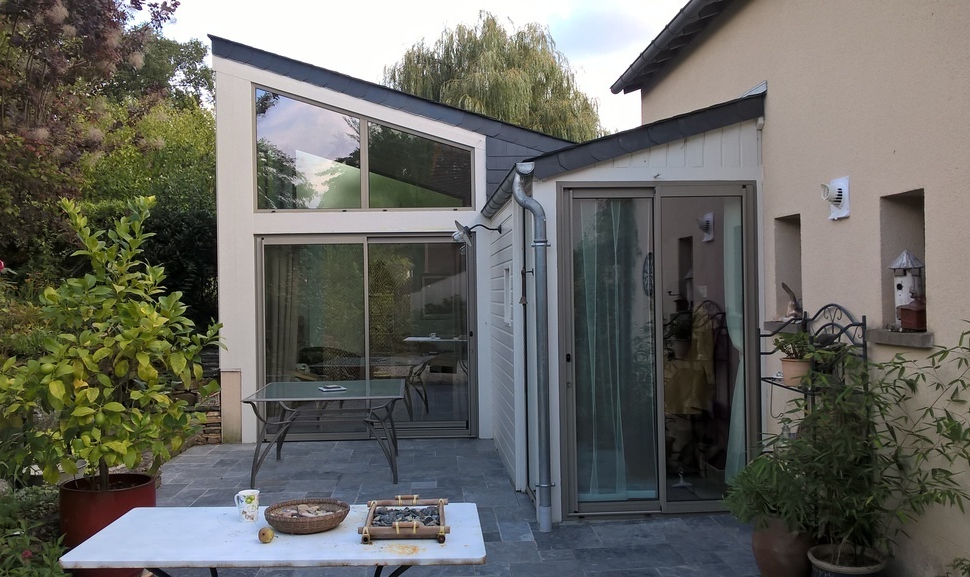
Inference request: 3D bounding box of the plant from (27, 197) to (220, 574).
[{"bbox_3d":[-2.004,0.542,4.508,1.050,2.130,1.000,-1,0,-3],"label":"plant"}]

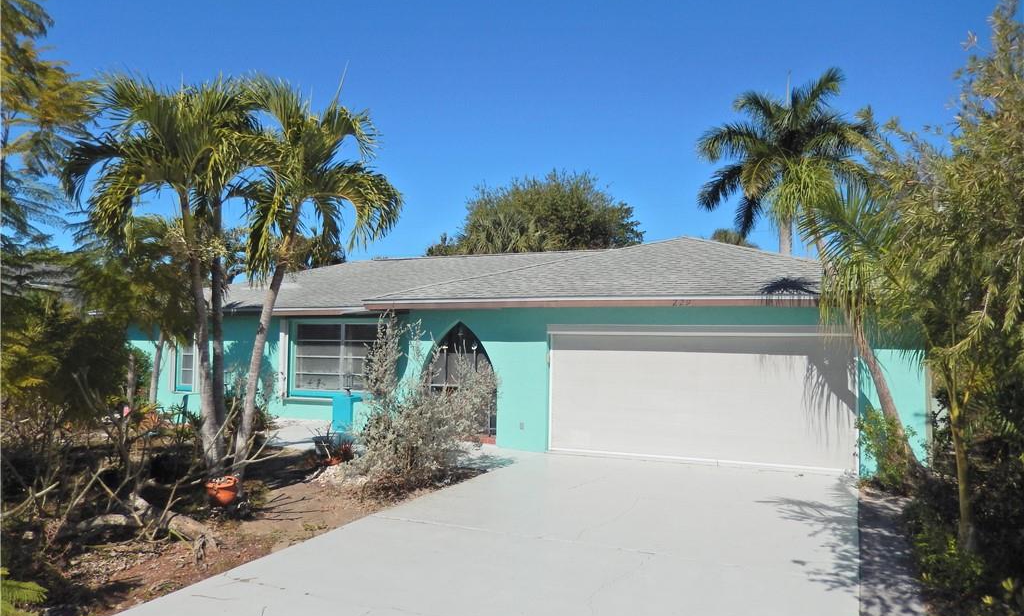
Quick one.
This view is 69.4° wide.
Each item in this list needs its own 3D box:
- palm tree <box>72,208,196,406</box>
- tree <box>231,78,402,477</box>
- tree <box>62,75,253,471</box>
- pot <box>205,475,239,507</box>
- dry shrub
[{"bbox_3d":[-7.820,0.260,15.400,2.550,4.400,2.500,0,-1,0],"label":"palm tree"},{"bbox_3d":[-2.617,-0.315,9.900,2.300,5.500,2.300,0,-1,0],"label":"tree"},{"bbox_3d":[-4.828,-0.389,10.100,2.650,5.600,2.600,0,-1,0],"label":"tree"},{"bbox_3d":[-3.516,2.215,8.950,0.380,0.340,0.380,0,-1,0],"label":"pot"},{"bbox_3d":[-1.228,1.299,10.500,1.950,2.250,1.700,0,-1,0],"label":"dry shrub"}]

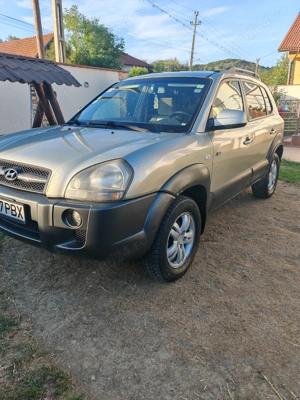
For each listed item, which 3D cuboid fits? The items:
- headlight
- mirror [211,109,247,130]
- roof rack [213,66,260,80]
[{"bbox_3d":[-0.297,-0.123,1.867,0.345,0.235,0.255,13,22,33],"label":"headlight"},{"bbox_3d":[0.652,-0.657,2.564,0.265,0.165,0.170,13,22,33],"label":"mirror"},{"bbox_3d":[1.080,-1.478,3.641,0.090,0.100,1.450,13,22,33],"label":"roof rack"}]

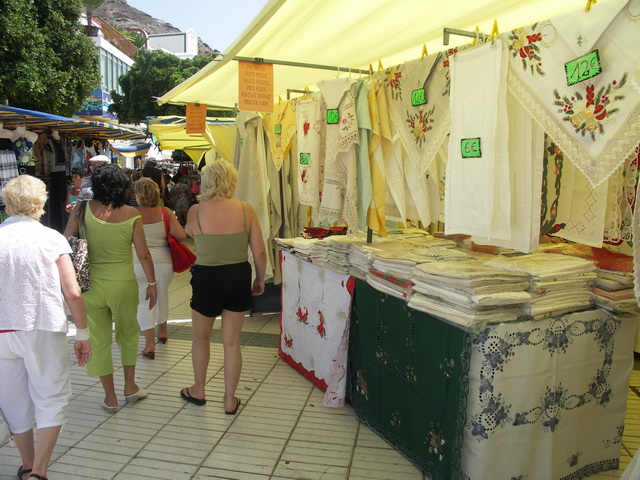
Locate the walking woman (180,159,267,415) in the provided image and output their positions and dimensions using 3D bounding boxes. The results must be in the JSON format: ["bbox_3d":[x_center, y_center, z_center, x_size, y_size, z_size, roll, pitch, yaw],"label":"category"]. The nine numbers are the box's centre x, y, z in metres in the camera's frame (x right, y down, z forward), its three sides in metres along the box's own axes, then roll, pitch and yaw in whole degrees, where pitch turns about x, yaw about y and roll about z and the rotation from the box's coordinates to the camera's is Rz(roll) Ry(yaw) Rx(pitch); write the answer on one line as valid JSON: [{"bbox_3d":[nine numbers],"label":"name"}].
[{"bbox_3d":[-0.668,0.313,3.549,0.550,1.670,0.420,0,8,-9],"label":"walking woman"}]

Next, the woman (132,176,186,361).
[{"bbox_3d":[-1.458,0.229,4.548,0.520,1.540,0.420,-1,8,-17],"label":"woman"}]

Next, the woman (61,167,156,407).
[{"bbox_3d":[-1.418,0.321,3.501,0.530,1.630,0.420,1,7,-7],"label":"woman"}]

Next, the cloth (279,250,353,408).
[{"bbox_3d":[-0.067,0.646,4.006,0.070,0.920,1.130,-3,9,-29],"label":"cloth"}]

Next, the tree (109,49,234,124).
[{"bbox_3d":[-4.967,-3.697,17.518,4.400,5.800,4.200,3,8,10],"label":"tree"}]

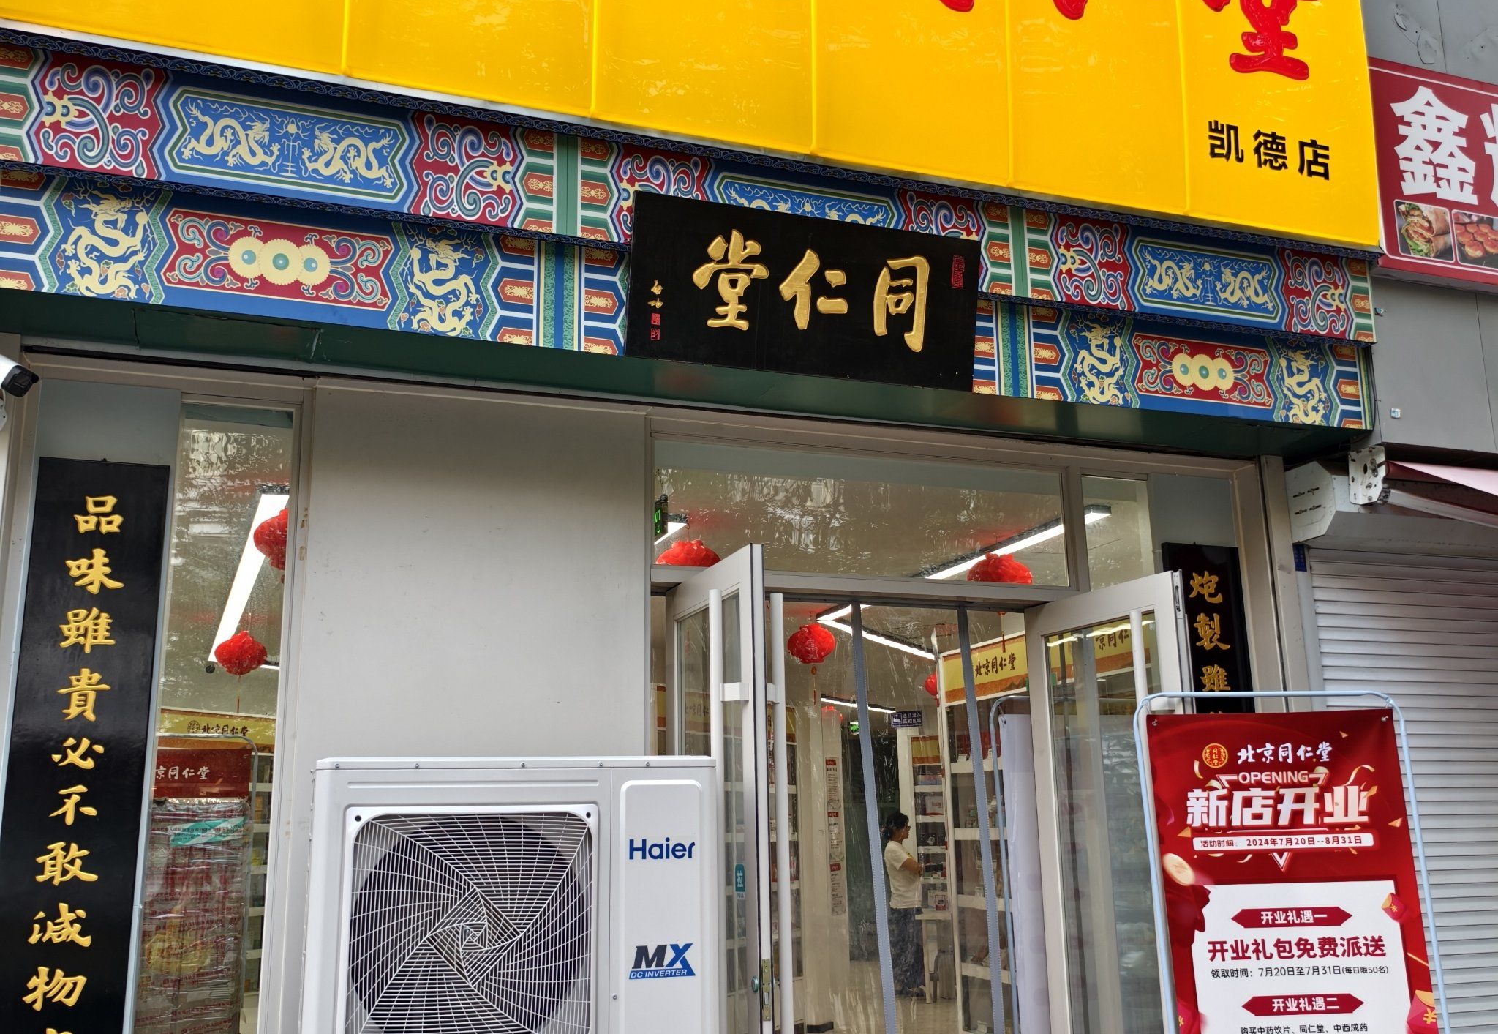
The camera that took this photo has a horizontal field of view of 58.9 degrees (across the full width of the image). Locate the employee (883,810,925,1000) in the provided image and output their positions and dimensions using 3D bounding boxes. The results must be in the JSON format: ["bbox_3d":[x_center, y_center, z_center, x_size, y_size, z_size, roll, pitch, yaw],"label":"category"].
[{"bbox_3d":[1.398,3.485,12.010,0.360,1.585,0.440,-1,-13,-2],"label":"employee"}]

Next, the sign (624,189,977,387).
[{"bbox_3d":[0.208,-0.758,4.581,1.279,0.547,0.045,4,-2,-19],"label":"sign"}]

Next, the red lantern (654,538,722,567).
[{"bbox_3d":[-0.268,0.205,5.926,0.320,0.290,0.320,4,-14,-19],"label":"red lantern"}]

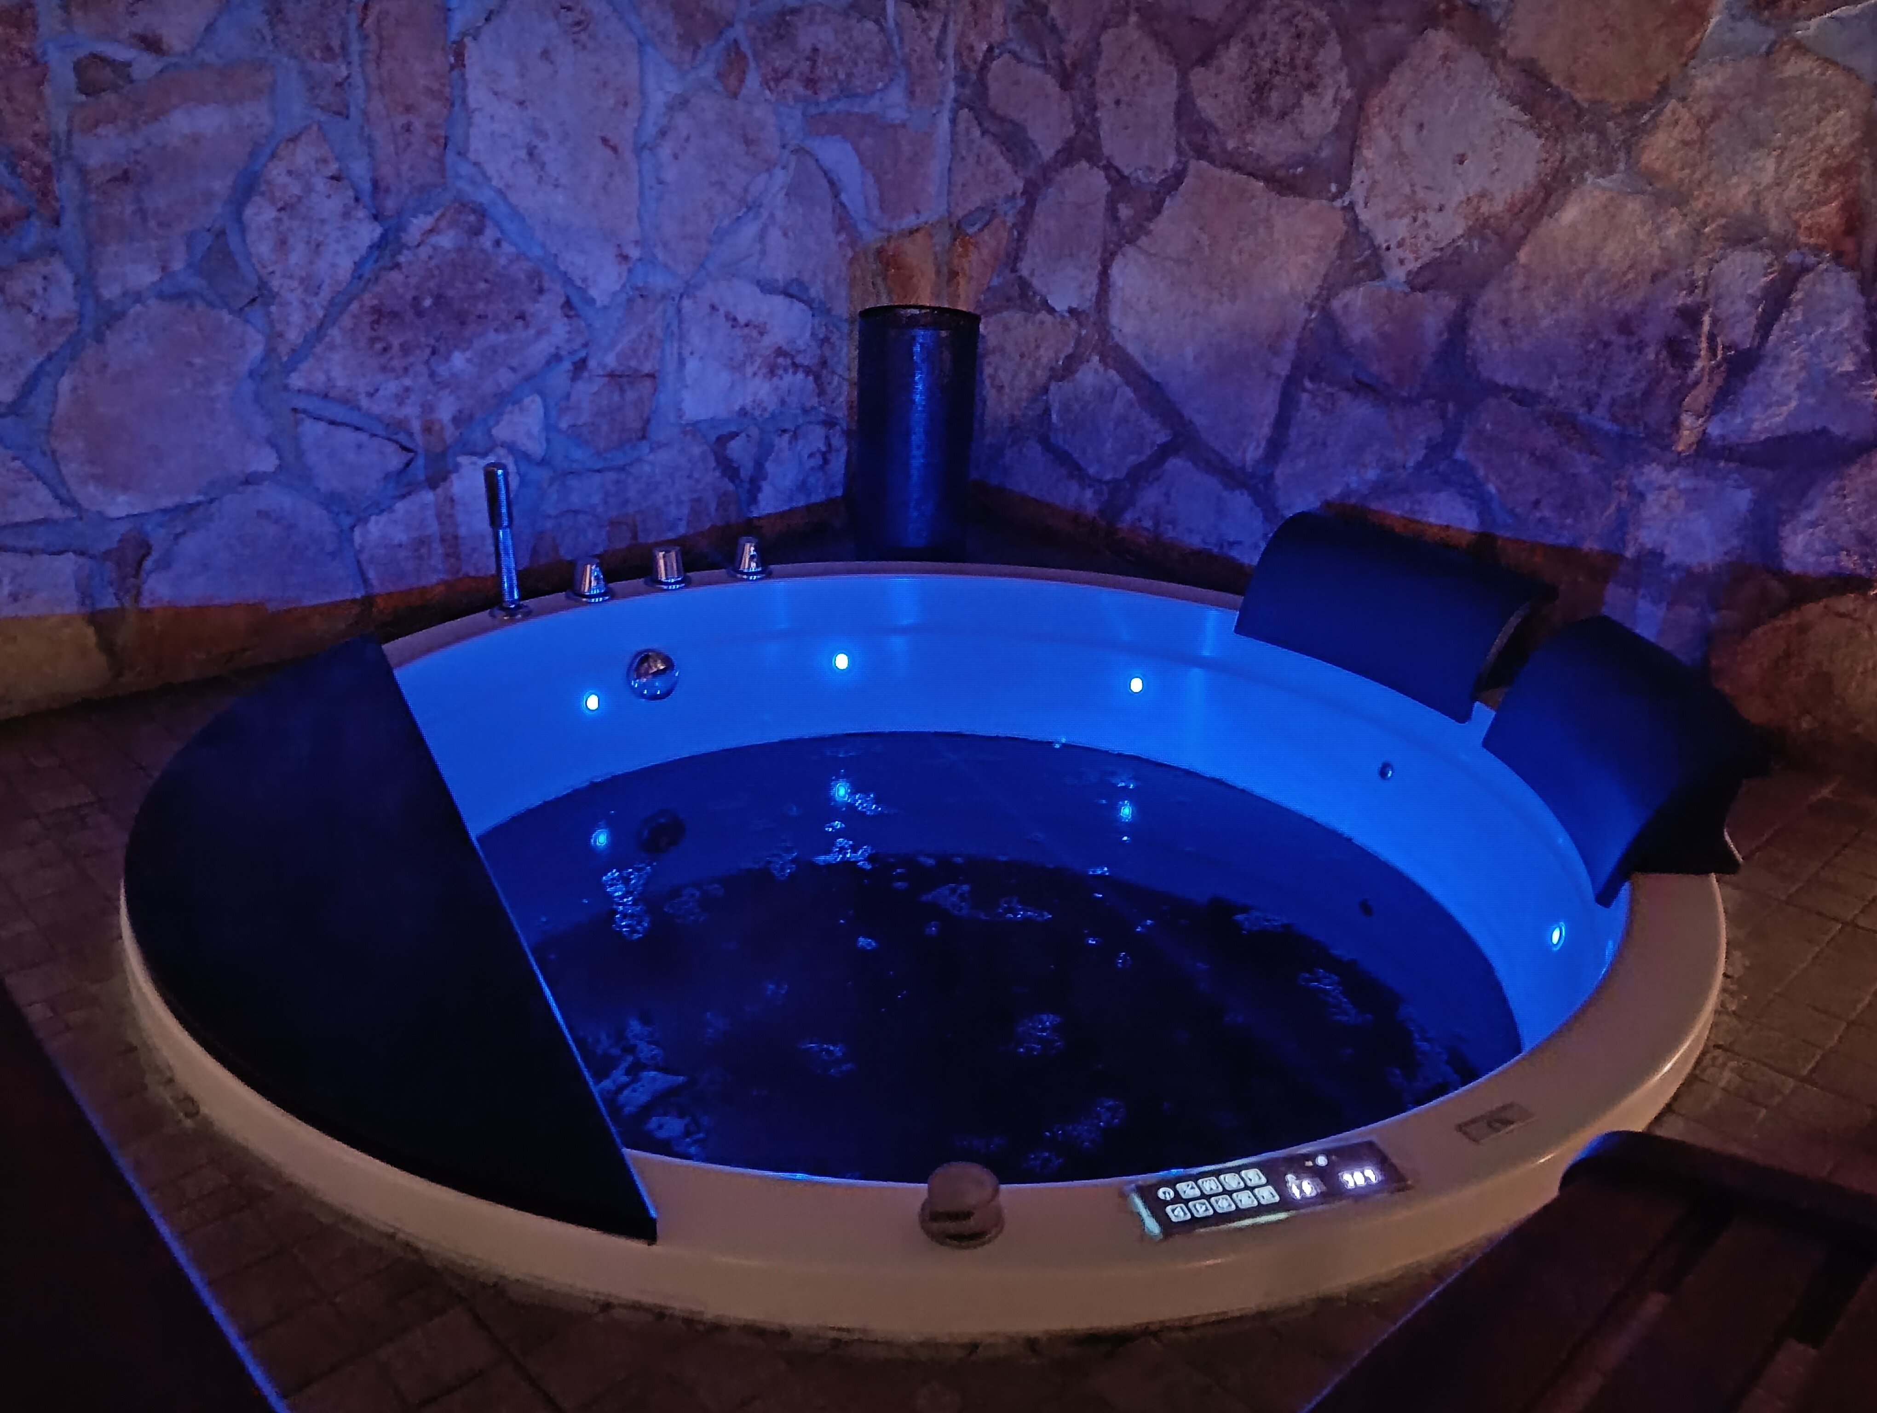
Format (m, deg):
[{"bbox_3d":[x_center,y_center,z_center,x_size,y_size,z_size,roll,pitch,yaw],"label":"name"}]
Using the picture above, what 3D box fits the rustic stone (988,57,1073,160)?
[{"bbox_3d":[0.191,-1.129,2.767,0.090,0.180,0.229,-18,29,-40],"label":"rustic stone"}]

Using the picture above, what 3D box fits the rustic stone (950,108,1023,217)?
[{"bbox_3d":[0.123,-1.109,2.988,0.100,0.205,0.216,-17,28,-39],"label":"rustic stone"}]

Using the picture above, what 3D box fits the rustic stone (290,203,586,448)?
[{"bbox_3d":[-0.766,-0.574,2.217,0.475,0.357,0.100,-19,29,-41],"label":"rustic stone"}]

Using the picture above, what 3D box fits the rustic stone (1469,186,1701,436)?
[{"bbox_3d":[0.943,-0.579,2.122,0.110,0.325,0.326,-18,29,-40],"label":"rustic stone"}]

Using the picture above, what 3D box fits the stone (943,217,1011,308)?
[{"bbox_3d":[0.109,-0.910,3.076,0.100,0.226,0.191,-17,28,-39],"label":"stone"}]

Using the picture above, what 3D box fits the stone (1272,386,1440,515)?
[{"bbox_3d":[0.689,-0.403,2.374,0.080,0.222,0.284,-19,29,-41],"label":"stone"}]

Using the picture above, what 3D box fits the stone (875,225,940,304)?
[{"bbox_3d":[-0.085,-0.874,2.997,0.090,0.204,0.184,20,28,39],"label":"stone"}]

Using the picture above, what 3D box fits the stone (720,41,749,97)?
[{"bbox_3d":[-0.347,-1.053,2.423,0.061,0.084,0.050,-19,29,-41],"label":"stone"}]

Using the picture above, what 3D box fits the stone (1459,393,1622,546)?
[{"bbox_3d":[0.923,-0.355,2.210,0.090,0.194,0.272,-18,29,-40],"label":"stone"}]

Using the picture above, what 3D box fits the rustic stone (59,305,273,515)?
[{"bbox_3d":[-1.113,-0.429,2.093,0.100,0.297,0.293,20,28,39],"label":"rustic stone"}]

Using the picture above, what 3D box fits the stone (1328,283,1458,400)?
[{"bbox_3d":[0.712,-0.574,2.287,0.080,0.158,0.200,-19,29,-41],"label":"stone"}]

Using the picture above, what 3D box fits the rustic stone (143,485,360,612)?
[{"bbox_3d":[-1.056,-0.250,2.235,0.100,0.193,0.317,20,28,39],"label":"rustic stone"}]

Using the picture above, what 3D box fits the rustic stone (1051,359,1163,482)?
[{"bbox_3d":[0.336,-0.549,2.811,0.090,0.224,0.292,-18,29,-40],"label":"rustic stone"}]

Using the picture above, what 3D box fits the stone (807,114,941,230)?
[{"bbox_3d":[-0.138,-0.983,2.698,0.310,0.198,0.080,-19,29,-41],"label":"stone"}]

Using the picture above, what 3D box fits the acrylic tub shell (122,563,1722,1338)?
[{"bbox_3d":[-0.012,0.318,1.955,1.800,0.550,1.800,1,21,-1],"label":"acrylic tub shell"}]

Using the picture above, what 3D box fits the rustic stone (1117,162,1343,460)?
[{"bbox_3d":[0.539,-0.708,2.658,0.120,0.522,0.513,-17,28,-39],"label":"rustic stone"}]

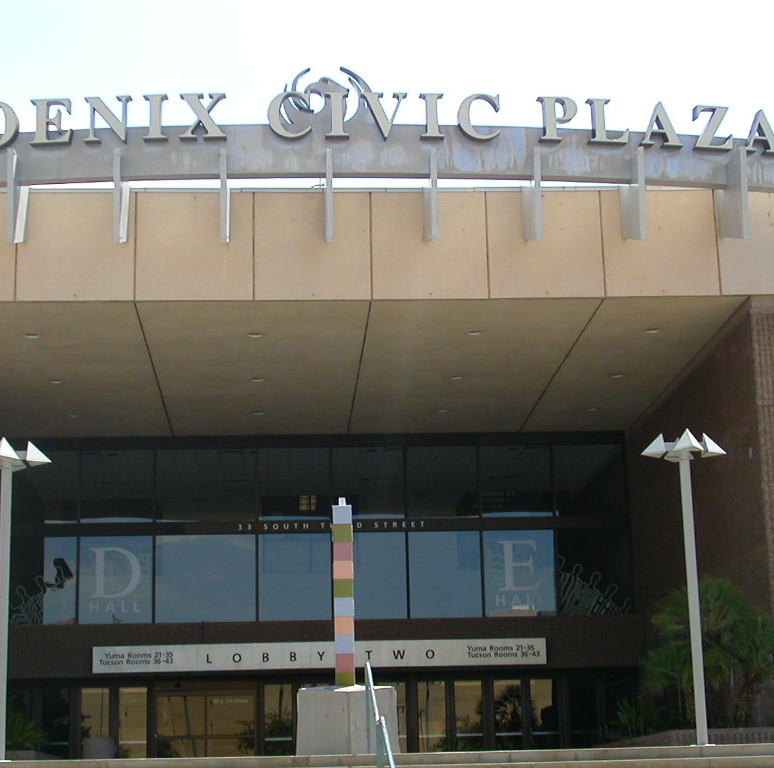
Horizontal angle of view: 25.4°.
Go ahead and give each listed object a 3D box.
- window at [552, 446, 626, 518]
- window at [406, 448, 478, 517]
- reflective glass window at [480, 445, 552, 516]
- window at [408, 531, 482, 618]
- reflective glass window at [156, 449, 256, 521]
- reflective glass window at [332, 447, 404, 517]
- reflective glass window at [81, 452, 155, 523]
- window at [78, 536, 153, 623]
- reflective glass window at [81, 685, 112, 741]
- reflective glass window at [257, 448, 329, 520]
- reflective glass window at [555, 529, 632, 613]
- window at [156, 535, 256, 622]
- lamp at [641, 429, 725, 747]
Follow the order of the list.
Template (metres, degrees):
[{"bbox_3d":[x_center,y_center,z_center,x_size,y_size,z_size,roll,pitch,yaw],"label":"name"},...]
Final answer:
[{"bbox_3d":[4.982,2.369,42.204,1.787,1.797,0.100,-1,-14,-4],"label":"window"},{"bbox_3d":[1.354,2.409,42.251,1.779,1.800,0.100,-1,-14,-4],"label":"window"},{"bbox_3d":[3.179,2.391,42.366,1.776,1.805,0.100,-1,-14,-4],"label":"reflective glass window"},{"bbox_3d":[1.422,4.631,41.709,1.781,2.107,0.100,-1,-14,-4],"label":"window"},{"bbox_3d":[-4.419,2.474,41.886,2.430,1.784,0.100,-1,-14,-4],"label":"reflective glass window"},{"bbox_3d":[-0.475,2.375,41.871,1.759,1.734,0.100,-1,-14,-4],"label":"reflective glass window"},{"bbox_3d":[-6.514,2.474,41.479,1.823,1.766,0.100,-1,-14,-4],"label":"reflective glass window"},{"bbox_3d":[-6.479,4.660,40.949,1.800,2.056,0.100,-1,-14,-4],"label":"window"},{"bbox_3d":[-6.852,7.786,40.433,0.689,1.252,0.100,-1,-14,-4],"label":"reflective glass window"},{"bbox_3d":[-2.253,2.445,42.024,1.761,1.765,0.100,-1,-14,-4],"label":"reflective glass window"},{"bbox_3d":[5.041,4.572,41.672,1.911,2.044,0.100,-1,-14,-4],"label":"reflective glass window"},{"bbox_3d":[-4.344,4.651,41.081,2.383,2.111,0.100,-1,-14,-4],"label":"window"},{"bbox_3d":[3.265,2.169,18.332,0.938,3.353,0.938,-1,-14,-4],"label":"lamp"}]

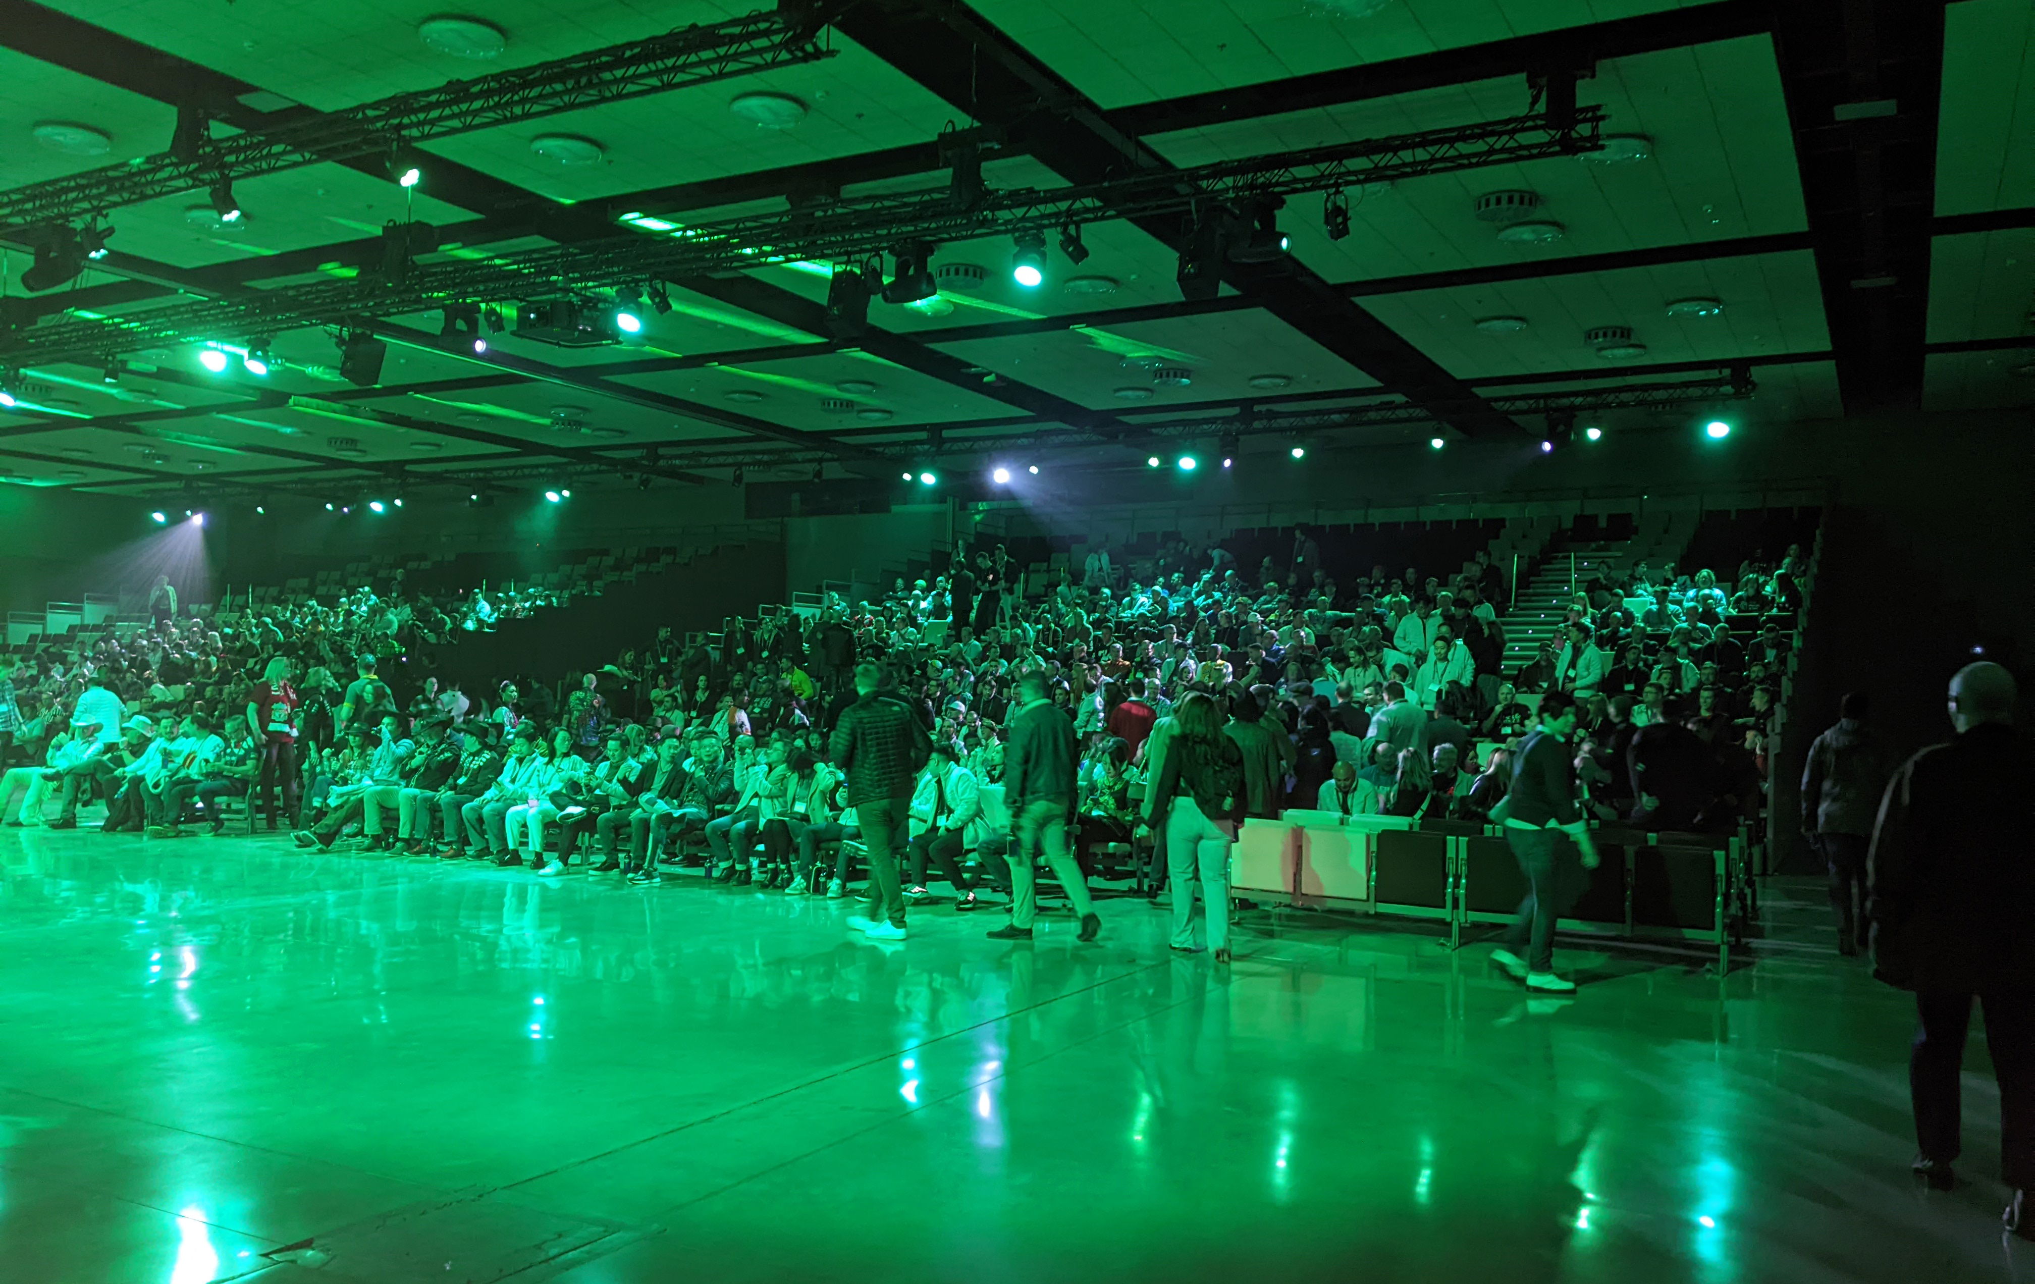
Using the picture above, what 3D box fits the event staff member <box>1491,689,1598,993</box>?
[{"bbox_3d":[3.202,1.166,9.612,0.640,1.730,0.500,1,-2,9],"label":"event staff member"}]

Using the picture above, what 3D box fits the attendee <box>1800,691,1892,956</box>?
[{"bbox_3d":[5.911,1.286,11.328,0.600,1.800,0.420,1,-2,21],"label":"attendee"}]

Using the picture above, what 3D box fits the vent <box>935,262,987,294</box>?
[{"bbox_3d":[-0.709,-4.650,20.203,0.650,0.170,0.650,2,-2,0],"label":"vent"}]

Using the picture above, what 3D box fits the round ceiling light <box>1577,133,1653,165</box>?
[{"bbox_3d":[5.713,-4.686,15.190,0.700,0.100,0.700,2,-2,0],"label":"round ceiling light"}]

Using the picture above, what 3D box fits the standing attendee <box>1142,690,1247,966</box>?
[{"bbox_3d":[1.150,1.150,10.162,0.580,1.690,0.420,2,-2,2],"label":"standing attendee"}]

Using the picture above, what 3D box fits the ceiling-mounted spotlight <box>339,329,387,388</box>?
[{"bbox_3d":[-8.071,-3.493,19.535,0.380,0.590,0.370,0,-16,29],"label":"ceiling-mounted spotlight"}]

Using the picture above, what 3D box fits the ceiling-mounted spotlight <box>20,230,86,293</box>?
[{"bbox_3d":[-9.514,-3.770,15.664,0.520,0.560,0.400,3,-2,-21],"label":"ceiling-mounted spotlight"}]

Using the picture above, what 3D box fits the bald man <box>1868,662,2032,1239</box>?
[{"bbox_3d":[3.129,0.963,5.251,0.620,1.800,0.460,1,-2,19],"label":"bald man"}]

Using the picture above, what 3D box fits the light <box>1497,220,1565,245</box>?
[{"bbox_3d":[5.758,-4.582,17.796,0.710,0.100,0.710,0,-3,29],"label":"light"}]

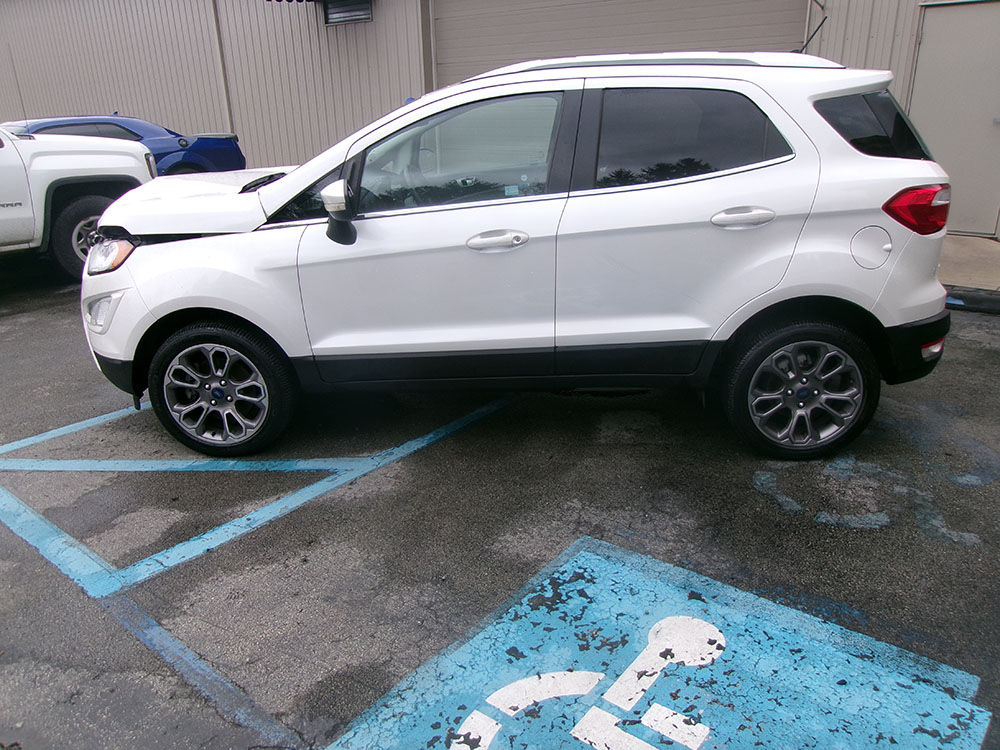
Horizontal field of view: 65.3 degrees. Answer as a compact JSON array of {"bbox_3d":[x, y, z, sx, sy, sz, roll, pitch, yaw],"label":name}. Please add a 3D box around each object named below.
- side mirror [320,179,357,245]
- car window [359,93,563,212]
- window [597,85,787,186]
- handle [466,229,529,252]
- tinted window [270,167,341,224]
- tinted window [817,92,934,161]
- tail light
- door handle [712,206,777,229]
[{"bbox_3d":[-0.626,-0.634,3.044,0.150,0.260,0.210,0,19,4],"label":"side mirror"},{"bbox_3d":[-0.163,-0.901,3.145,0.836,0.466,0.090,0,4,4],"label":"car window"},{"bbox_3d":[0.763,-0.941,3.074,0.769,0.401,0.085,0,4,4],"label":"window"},{"bbox_3d":[-0.010,-0.534,3.097,0.245,0.080,0.060,0,19,4],"label":"handle"},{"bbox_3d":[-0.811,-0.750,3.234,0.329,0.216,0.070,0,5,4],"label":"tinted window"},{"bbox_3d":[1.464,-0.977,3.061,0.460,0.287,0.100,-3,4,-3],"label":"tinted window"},{"bbox_3d":[1.627,-0.649,3.057,0.310,0.210,0.180,0,19,4],"label":"tail light"},{"bbox_3d":[0.935,-0.608,3.003,0.245,0.080,0.060,0,19,4],"label":"door handle"}]

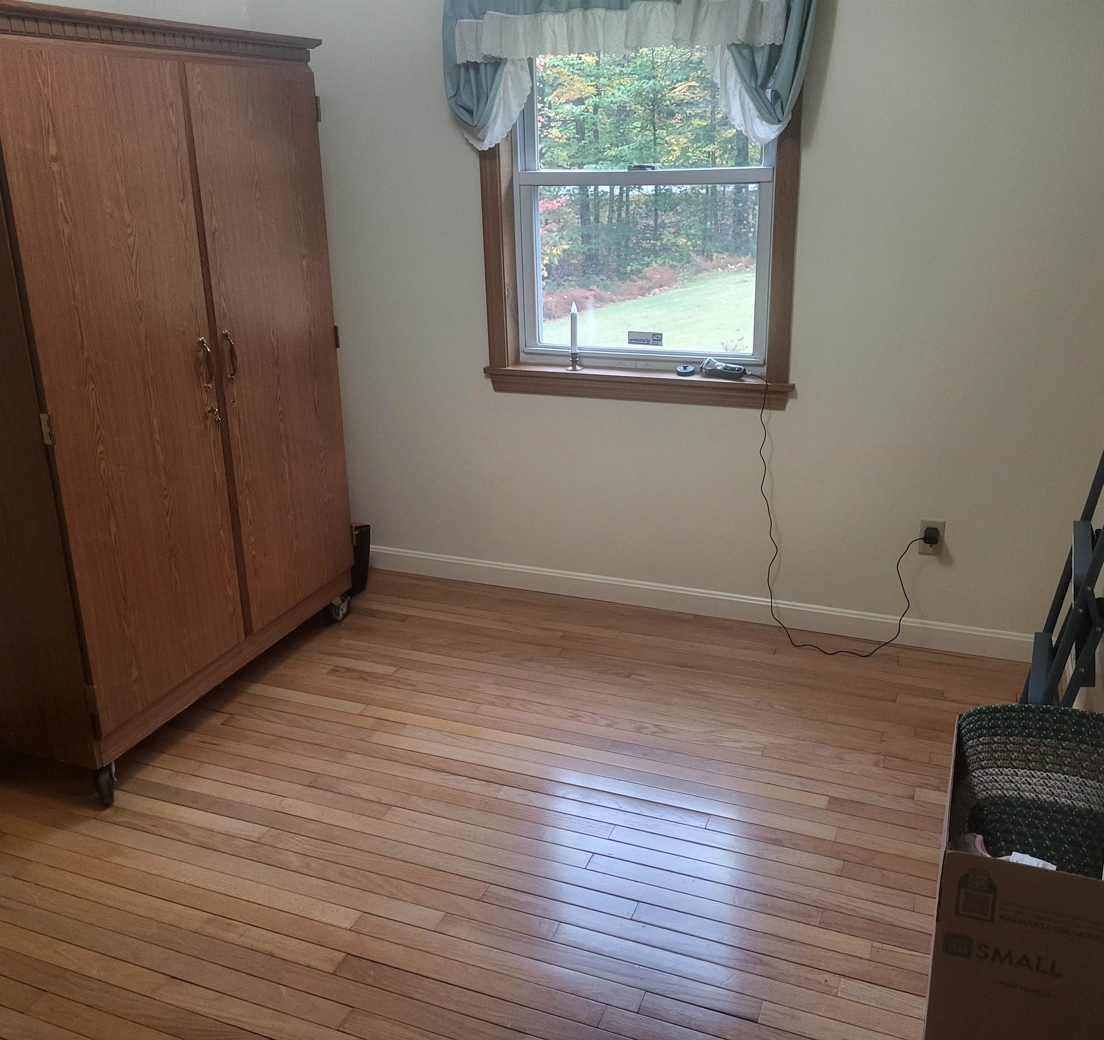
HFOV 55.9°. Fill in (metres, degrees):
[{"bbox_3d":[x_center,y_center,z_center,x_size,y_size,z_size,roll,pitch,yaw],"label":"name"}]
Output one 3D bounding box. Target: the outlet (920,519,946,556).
[{"bbox_3d":[1.160,0.054,3.182,0.070,0.114,0.012,7,21,21],"label":"outlet"}]

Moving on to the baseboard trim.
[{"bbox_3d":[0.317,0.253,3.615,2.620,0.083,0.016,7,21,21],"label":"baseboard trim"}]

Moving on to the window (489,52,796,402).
[{"bbox_3d":[0.257,-1.013,3.206,1.050,1.298,0.140,7,21,21],"label":"window"}]

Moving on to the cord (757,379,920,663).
[{"bbox_3d":[0.874,-0.003,3.207,0.530,0.815,0.135,7,21,21],"label":"cord"}]

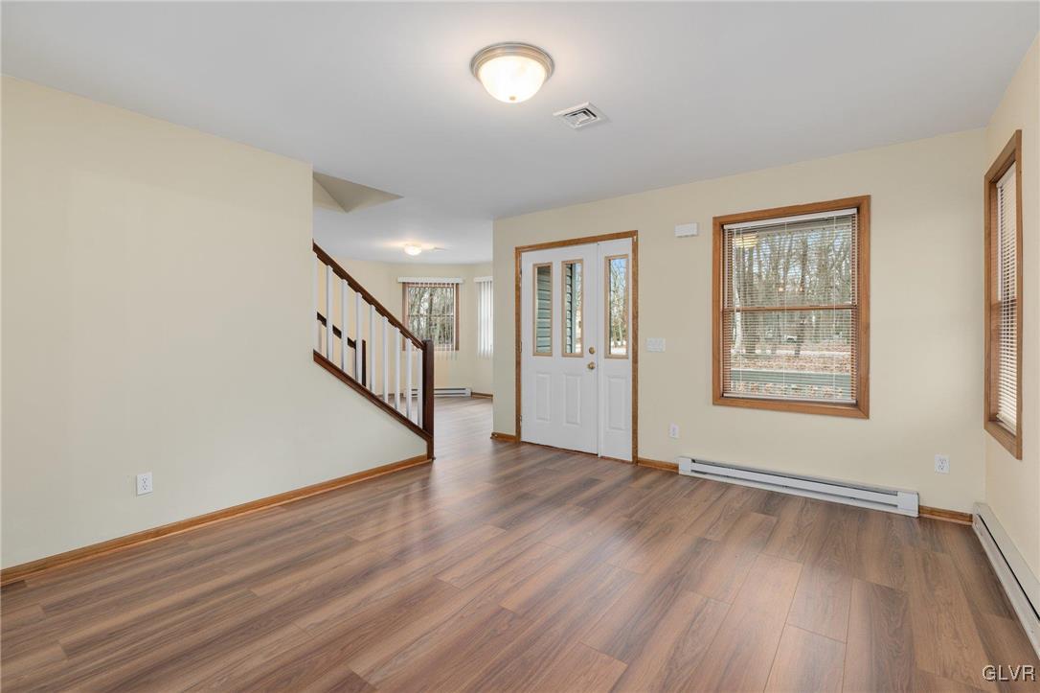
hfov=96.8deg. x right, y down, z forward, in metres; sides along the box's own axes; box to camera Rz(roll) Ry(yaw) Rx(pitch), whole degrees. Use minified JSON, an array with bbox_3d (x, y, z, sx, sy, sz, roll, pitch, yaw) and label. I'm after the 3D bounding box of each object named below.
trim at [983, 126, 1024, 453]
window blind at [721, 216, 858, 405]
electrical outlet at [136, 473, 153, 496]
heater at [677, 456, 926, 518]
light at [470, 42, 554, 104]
[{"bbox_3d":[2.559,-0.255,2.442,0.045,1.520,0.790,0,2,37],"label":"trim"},{"bbox_3d":[2.004,-0.276,3.479,0.868,1.370,0.035,0,2,37],"label":"window blind"},{"bbox_3d":[-2.166,0.792,2.673,0.010,0.117,0.072,0,2,37],"label":"electrical outlet"},{"bbox_3d":[1.972,1.008,3.455,1.530,0.158,0.065,0,2,37],"label":"heater"},{"bbox_3d":[-0.035,-1.238,2.178,0.390,0.154,0.390,0,1,0],"label":"light"}]

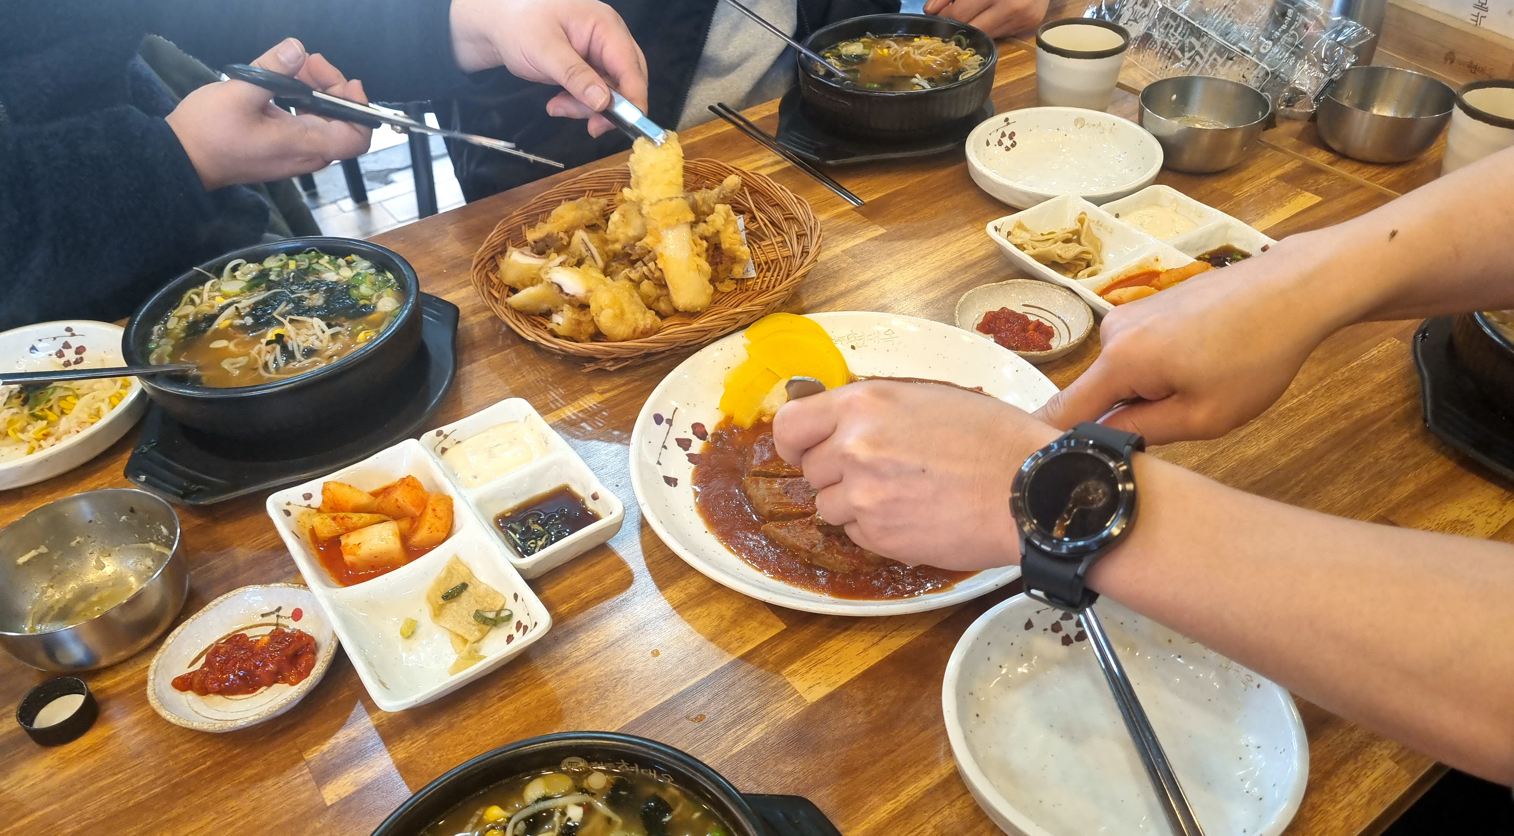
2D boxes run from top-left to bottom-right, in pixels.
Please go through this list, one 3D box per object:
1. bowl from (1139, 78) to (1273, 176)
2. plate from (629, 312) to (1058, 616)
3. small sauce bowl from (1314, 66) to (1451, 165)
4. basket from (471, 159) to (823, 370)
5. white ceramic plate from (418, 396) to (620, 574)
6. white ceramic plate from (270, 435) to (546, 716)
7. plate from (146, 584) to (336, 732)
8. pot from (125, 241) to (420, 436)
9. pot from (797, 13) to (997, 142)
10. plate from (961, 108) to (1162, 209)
[{"bbox_3d":[0.353,-0.230,0.908,0.098,0.049,0.098,-2,40,2],"label":"bowl"},{"bbox_3d":[0.056,0.023,0.642,0.251,0.028,0.251,-2,40,2],"label":"plate"},{"bbox_3d":[0.497,-0.238,0.906,0.098,0.049,0.098,-2,40,2],"label":"small sauce bowl"},{"bbox_3d":[-0.072,-0.100,0.786,0.238,0.046,0.242,-4,40,0],"label":"basket"},{"bbox_3d":[-0.131,0.040,0.640,0.064,0.024,0.132,-27,45,-25],"label":"white ceramic plate"},{"bbox_3d":[-0.182,0.082,0.592,0.089,0.026,0.177,-26,45,-25],"label":"white ceramic plate"},{"bbox_3d":[-0.245,0.121,0.553,0.088,0.021,0.088,-4,40,0],"label":"plate"},{"bbox_3d":[-0.296,-0.046,0.717,0.171,0.054,0.171,-2,40,2],"label":"pot"},{"bbox_3d":[0.118,-0.288,0.977,0.170,0.054,0.170,-2,40,2],"label":"pot"},{"bbox_3d":[0.240,-0.201,0.898,0.152,0.026,0.152,-2,40,2],"label":"plate"}]

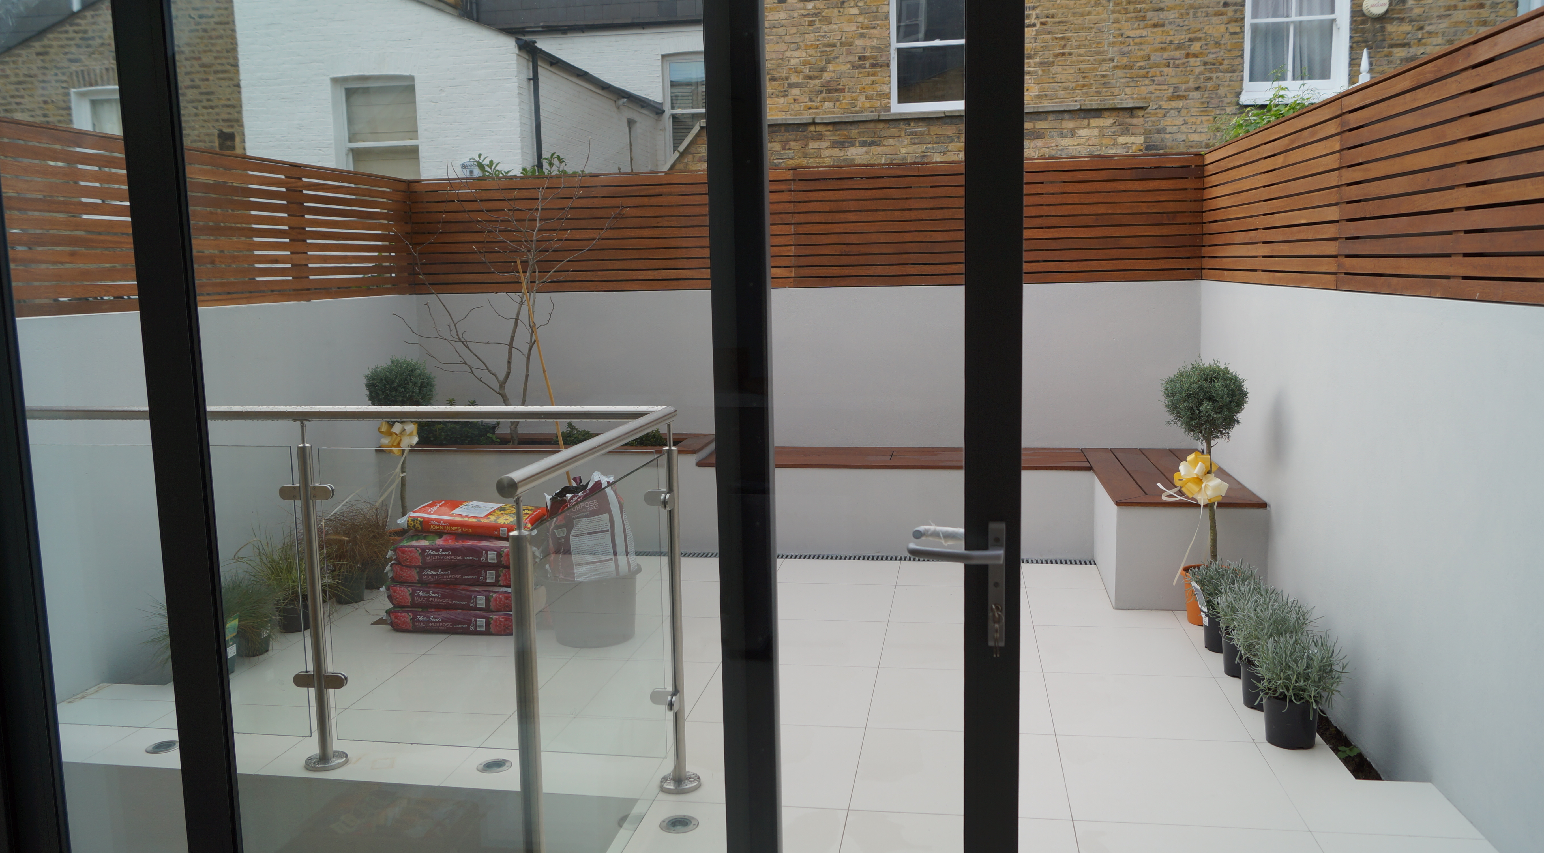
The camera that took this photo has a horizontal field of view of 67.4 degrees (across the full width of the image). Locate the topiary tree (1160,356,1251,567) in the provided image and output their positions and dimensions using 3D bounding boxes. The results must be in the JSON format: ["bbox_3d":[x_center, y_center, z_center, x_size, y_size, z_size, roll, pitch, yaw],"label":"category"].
[{"bbox_3d":[1.781,0.161,4.745,0.370,0.853,0.370,0,8,9],"label":"topiary tree"}]

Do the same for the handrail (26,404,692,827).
[{"bbox_3d":[-1.499,0.564,3.002,2.370,1.122,1.204,0,8,9],"label":"handrail"}]

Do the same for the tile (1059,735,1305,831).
[{"bbox_3d":[1.154,1.026,3.342,0.600,0.015,0.600,0,7,9],"label":"tile"}]

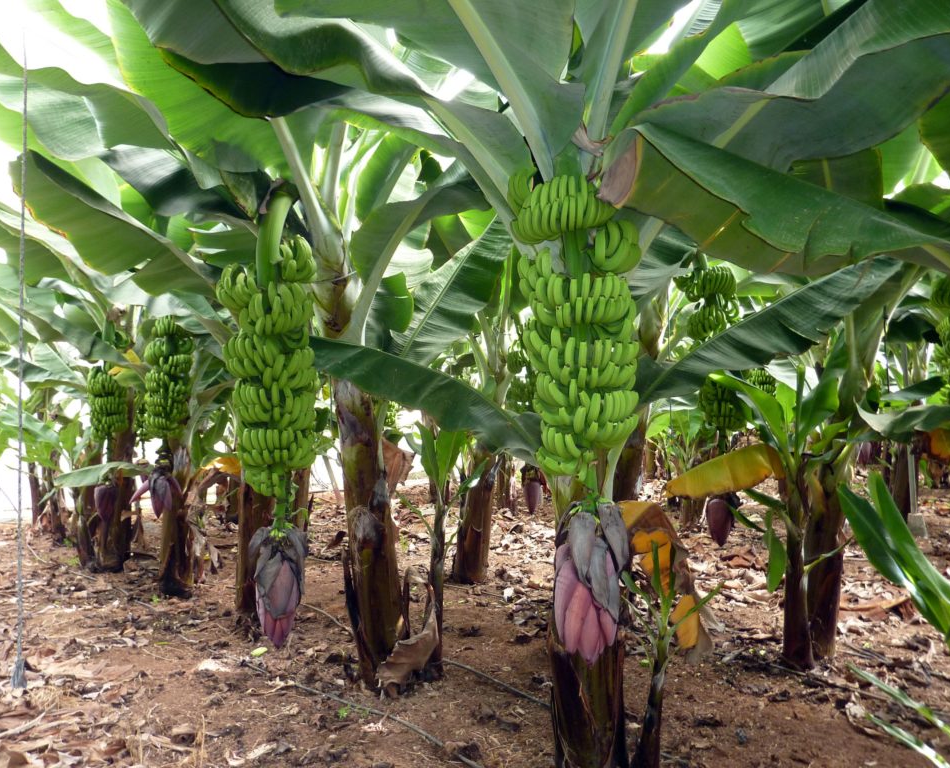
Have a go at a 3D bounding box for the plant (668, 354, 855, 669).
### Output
[{"bbox_3d":[1.520,0.675,3.920,1.000,1.650,0.850,0,-1,0],"label":"plant"}]

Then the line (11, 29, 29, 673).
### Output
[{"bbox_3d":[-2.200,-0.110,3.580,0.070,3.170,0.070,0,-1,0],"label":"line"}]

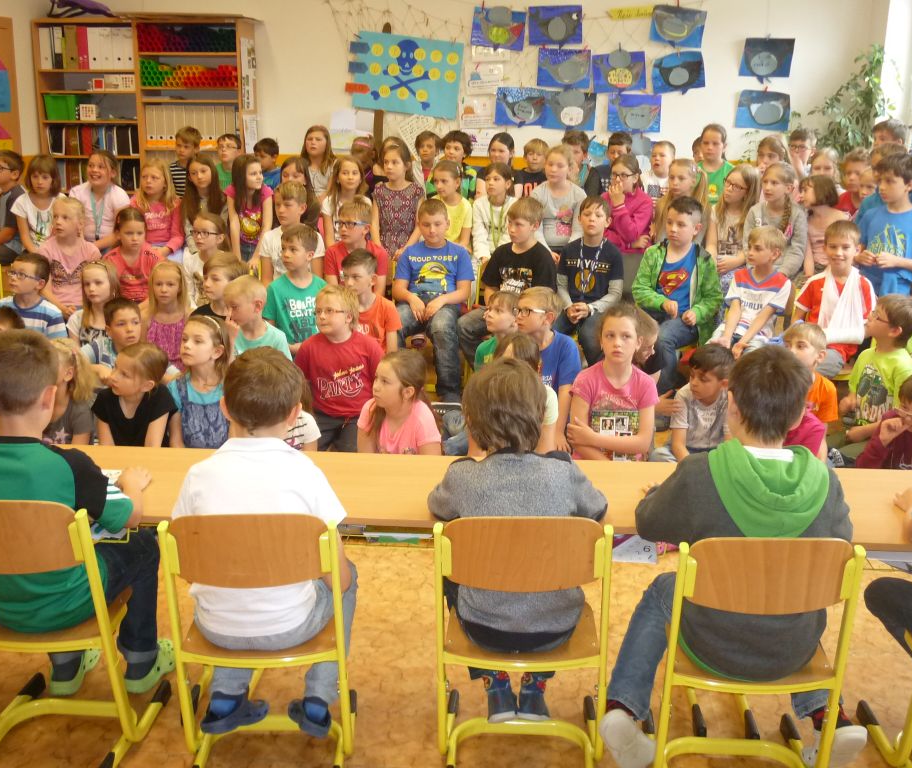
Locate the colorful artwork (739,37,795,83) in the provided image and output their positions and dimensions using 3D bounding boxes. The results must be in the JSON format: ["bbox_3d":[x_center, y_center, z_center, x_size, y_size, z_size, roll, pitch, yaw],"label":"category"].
[{"bbox_3d":[2.449,-2.552,7.700,0.410,0.310,0.030,2,13,3],"label":"colorful artwork"}]

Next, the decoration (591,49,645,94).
[{"bbox_3d":[1.321,-2.525,7.900,0.420,0.300,0.020,-2,16,5],"label":"decoration"}]

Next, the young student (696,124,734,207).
[{"bbox_3d":[1.722,-1.006,6.629,0.400,1.430,0.260,5,17,13],"label":"young student"}]

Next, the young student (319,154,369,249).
[{"bbox_3d":[-0.680,-0.806,5.790,0.380,1.081,0.520,3,14,8],"label":"young student"}]

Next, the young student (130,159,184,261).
[{"bbox_3d":[-1.786,-0.802,5.921,0.400,1.090,0.600,-1,17,-7],"label":"young student"}]

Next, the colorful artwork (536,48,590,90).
[{"bbox_3d":[0.857,-2.515,7.766,0.420,0.310,0.020,3,16,1],"label":"colorful artwork"}]

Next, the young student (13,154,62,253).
[{"bbox_3d":[-2.257,-0.685,5.307,0.380,1.084,0.600,-1,16,-5],"label":"young student"}]

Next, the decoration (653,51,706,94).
[{"bbox_3d":[1.766,-2.474,7.751,0.420,0.320,0.020,-1,15,2],"label":"decoration"}]

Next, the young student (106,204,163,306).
[{"bbox_3d":[-1.600,-0.322,4.867,0.370,1.089,0.600,1,16,0],"label":"young student"}]

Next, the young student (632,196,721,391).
[{"bbox_3d":[1.067,-0.301,4.750,0.440,1.120,0.600,7,17,21],"label":"young student"}]

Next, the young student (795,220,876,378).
[{"bbox_3d":[1.669,-0.162,4.423,0.440,1.123,0.640,5,16,13],"label":"young student"}]

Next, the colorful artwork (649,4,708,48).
[{"bbox_3d":[1.779,-2.860,7.820,0.420,0.300,0.020,6,16,-2],"label":"colorful artwork"}]

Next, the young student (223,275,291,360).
[{"bbox_3d":[-0.887,-0.040,4.092,0.400,0.810,0.520,5,14,15],"label":"young student"}]

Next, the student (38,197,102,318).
[{"bbox_3d":[-1.944,-0.354,4.882,0.400,1.131,0.620,4,16,11],"label":"student"}]

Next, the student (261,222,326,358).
[{"bbox_3d":[-0.785,-0.206,4.577,0.400,1.050,0.620,5,16,13],"label":"student"}]

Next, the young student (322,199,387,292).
[{"bbox_3d":[-0.491,-0.374,4.916,0.410,1.130,0.620,3,17,7],"label":"young student"}]

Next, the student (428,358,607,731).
[{"bbox_3d":[0.162,0.372,2.569,0.440,1.040,0.550,1,16,0],"label":"student"}]

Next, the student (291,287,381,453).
[{"bbox_3d":[-0.516,-0.033,4.287,0.420,0.830,0.580,1,16,2],"label":"student"}]

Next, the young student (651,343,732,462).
[{"bbox_3d":[0.961,0.181,3.887,0.470,0.650,0.500,9,18,29],"label":"young student"}]

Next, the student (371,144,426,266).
[{"bbox_3d":[-0.334,-0.759,5.449,0.380,1.159,0.520,3,14,8],"label":"student"}]

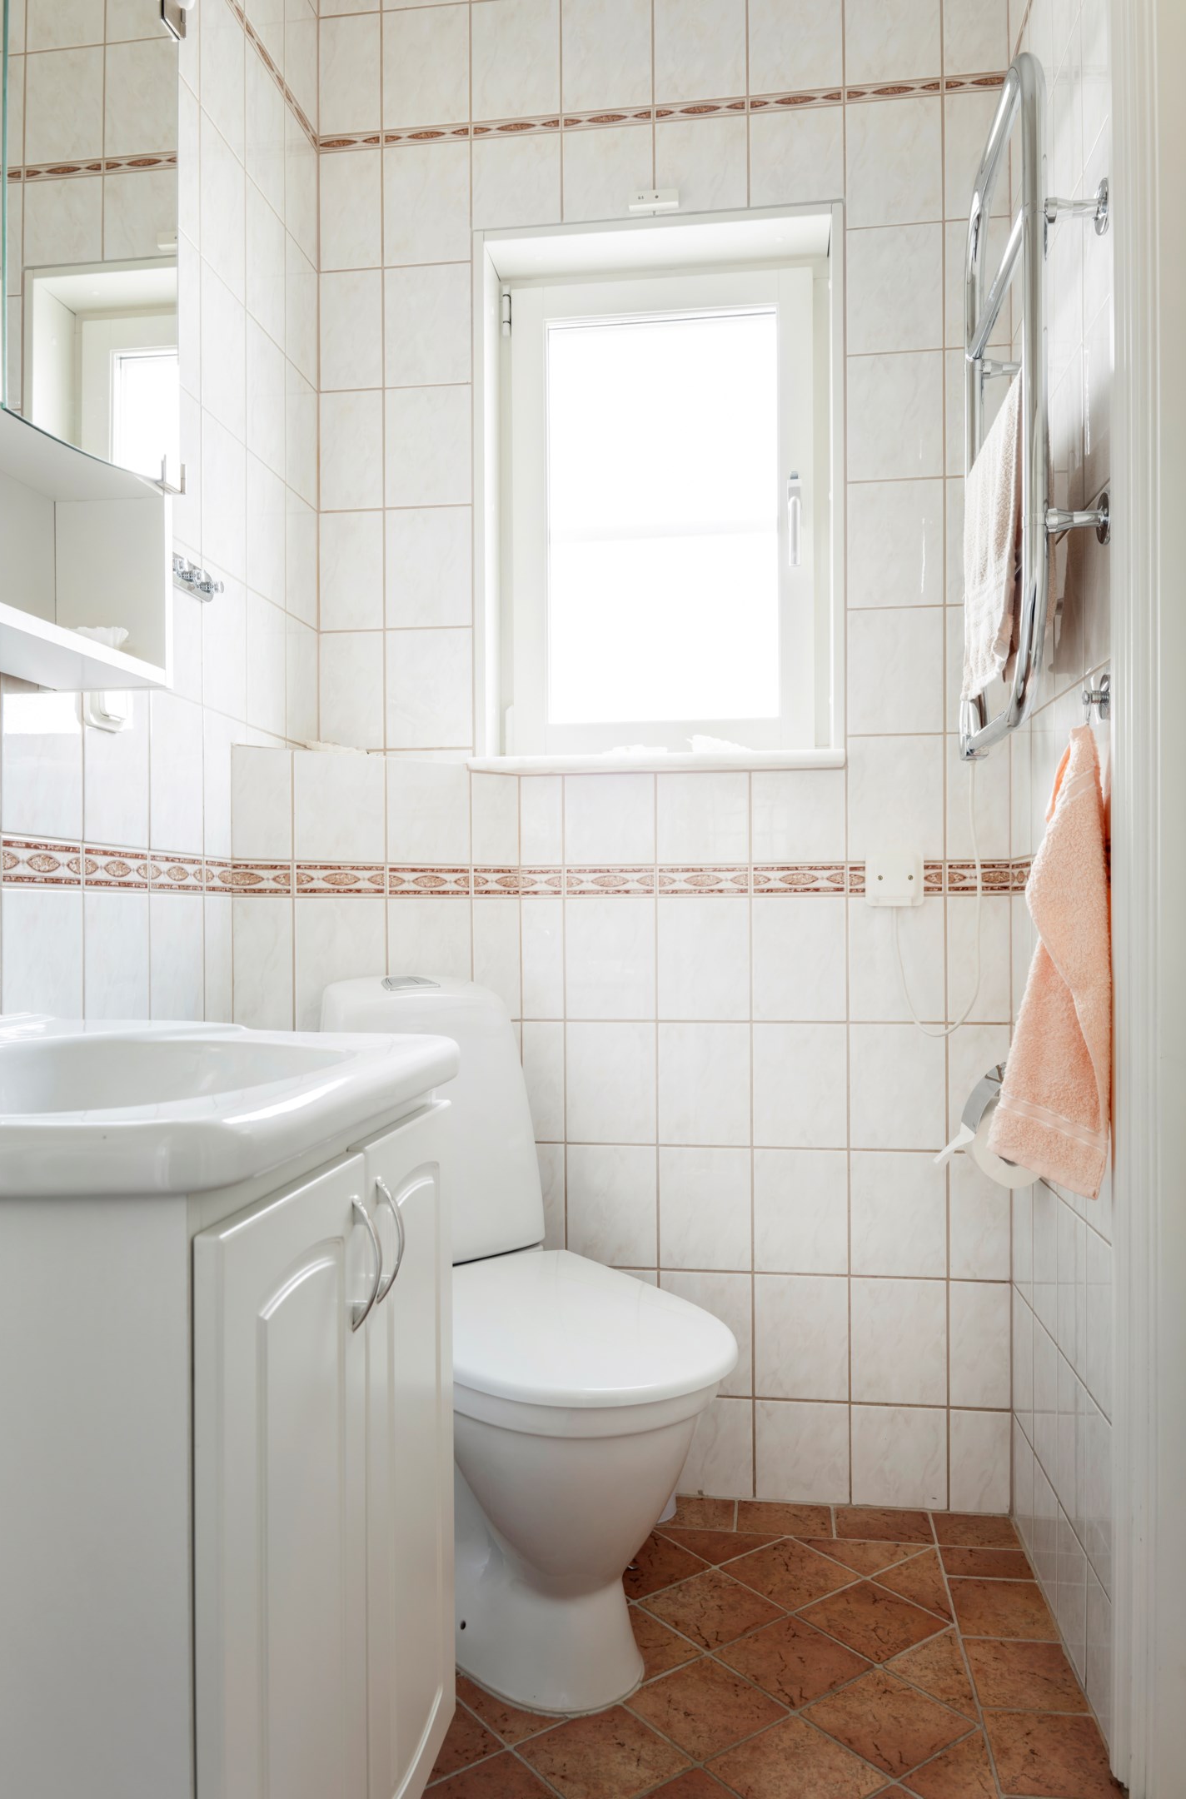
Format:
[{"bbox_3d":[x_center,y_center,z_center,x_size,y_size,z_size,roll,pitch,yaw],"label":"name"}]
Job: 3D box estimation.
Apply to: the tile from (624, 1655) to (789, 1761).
[{"bbox_3d":[0.133,0.971,1.437,0.143,0.010,0.143,0,0,-37],"label":"tile"}]

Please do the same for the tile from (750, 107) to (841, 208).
[{"bbox_3d":[0.325,-1.185,1.916,0.150,0.151,0.009,0,0,8],"label":"tile"}]

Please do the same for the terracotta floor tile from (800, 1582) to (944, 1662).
[{"bbox_3d":[0.376,0.975,1.614,0.140,0.010,0.140,0,0,-37],"label":"terracotta floor tile"}]

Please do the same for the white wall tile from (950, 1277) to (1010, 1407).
[{"bbox_3d":[0.603,0.696,1.873,0.089,0.199,0.009,0,0,8],"label":"white wall tile"}]

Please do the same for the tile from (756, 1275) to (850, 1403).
[{"bbox_3d":[0.334,0.701,1.923,0.149,0.198,0.010,0,0,8],"label":"tile"}]

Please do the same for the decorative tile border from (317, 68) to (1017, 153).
[{"bbox_3d":[0.092,-1.274,1.952,1.120,0.025,0.010,0,0,8],"label":"decorative tile border"}]

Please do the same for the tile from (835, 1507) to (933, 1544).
[{"bbox_3d":[0.447,0.968,1.845,0.147,0.010,0.094,0,0,8],"label":"tile"}]

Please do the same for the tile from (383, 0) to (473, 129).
[{"bbox_3d":[-0.277,-1.386,2.002,0.149,0.197,0.010,0,0,8],"label":"tile"}]

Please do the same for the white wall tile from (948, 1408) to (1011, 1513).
[{"bbox_3d":[0.610,0.882,1.885,0.095,0.159,0.010,0,0,8],"label":"white wall tile"}]

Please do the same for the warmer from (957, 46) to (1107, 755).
[{"bbox_3d":[0.557,-0.610,1.541,0.093,0.828,0.417,0,0,8],"label":"warmer"}]

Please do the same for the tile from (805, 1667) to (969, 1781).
[{"bbox_3d":[0.345,0.970,1.408,0.144,0.010,0.144,0,0,-37],"label":"tile"}]

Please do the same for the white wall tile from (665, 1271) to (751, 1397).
[{"bbox_3d":[0.184,0.702,1.944,0.149,0.199,0.010,0,0,8],"label":"white wall tile"}]

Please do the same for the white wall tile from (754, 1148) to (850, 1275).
[{"bbox_3d":[0.334,0.500,1.923,0.149,0.198,0.010,0,0,8],"label":"white wall tile"}]

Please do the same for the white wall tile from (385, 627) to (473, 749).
[{"bbox_3d":[-0.273,-0.355,2.007,0.150,0.199,0.009,0,0,8],"label":"white wall tile"}]

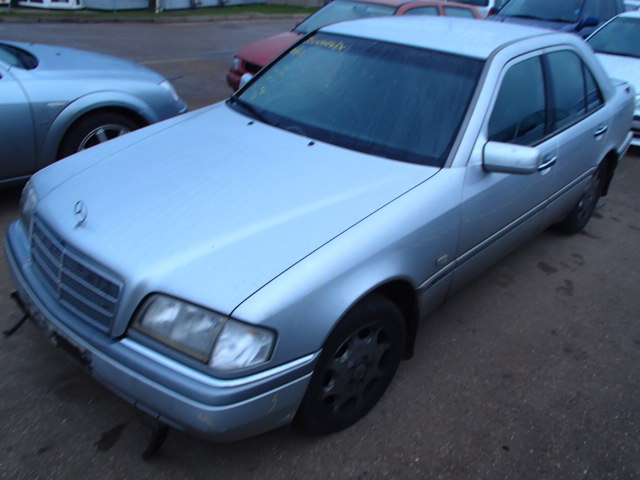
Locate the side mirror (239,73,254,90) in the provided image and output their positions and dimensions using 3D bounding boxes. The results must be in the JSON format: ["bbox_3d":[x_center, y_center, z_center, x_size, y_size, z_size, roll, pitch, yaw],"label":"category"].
[{"bbox_3d":[-0.495,-0.977,3.268,0.230,0.125,0.110,25,34,36],"label":"side mirror"}]

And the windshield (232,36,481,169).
[{"bbox_3d":[0.131,-0.773,2.637,1.430,0.120,0.800,25,69,36],"label":"windshield"}]

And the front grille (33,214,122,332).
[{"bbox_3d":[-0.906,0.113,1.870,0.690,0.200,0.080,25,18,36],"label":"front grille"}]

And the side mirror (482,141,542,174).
[{"bbox_3d":[0.820,-0.356,2.208,0.230,0.125,0.110,25,34,36],"label":"side mirror"}]

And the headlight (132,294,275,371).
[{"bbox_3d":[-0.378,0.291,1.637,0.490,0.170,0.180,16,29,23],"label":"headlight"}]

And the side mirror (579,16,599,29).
[{"bbox_3d":[4.598,-3.700,8.800,0.240,0.160,0.130,25,34,36],"label":"side mirror"}]

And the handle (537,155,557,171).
[{"bbox_3d":[1.212,-0.412,2.755,0.055,0.045,0.240,25,34,36],"label":"handle"}]

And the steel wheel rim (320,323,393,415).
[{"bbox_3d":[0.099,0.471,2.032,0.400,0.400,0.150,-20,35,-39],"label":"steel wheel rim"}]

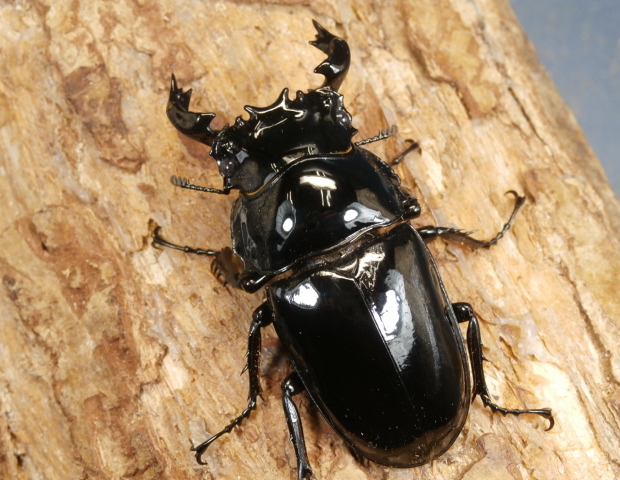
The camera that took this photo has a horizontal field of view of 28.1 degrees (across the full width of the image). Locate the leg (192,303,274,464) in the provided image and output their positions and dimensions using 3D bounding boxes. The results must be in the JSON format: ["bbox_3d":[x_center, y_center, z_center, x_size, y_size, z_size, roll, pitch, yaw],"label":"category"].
[{"bbox_3d":[-0.008,0.017,0.149,0.004,0.008,0.022,21,58,11],"label":"leg"}]

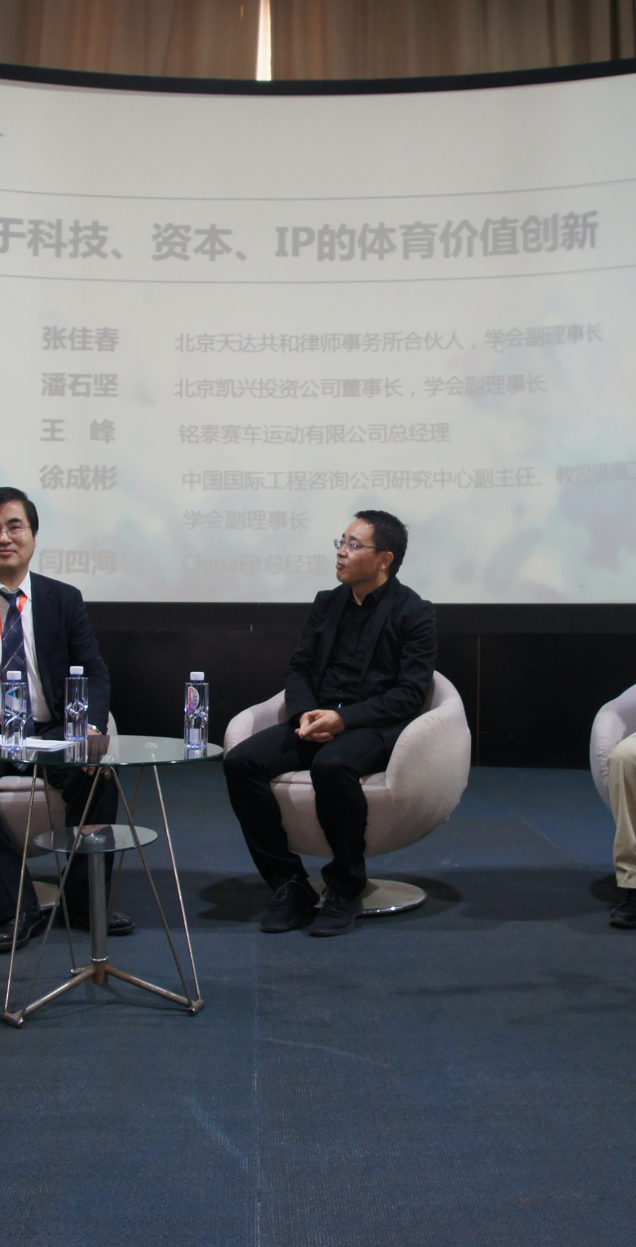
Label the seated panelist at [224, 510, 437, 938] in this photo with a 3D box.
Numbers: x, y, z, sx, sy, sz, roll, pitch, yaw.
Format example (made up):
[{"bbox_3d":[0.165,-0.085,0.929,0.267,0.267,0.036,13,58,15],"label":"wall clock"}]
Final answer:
[{"bbox_3d":[0.062,0.264,3.989,0.580,1.275,0.820,0,0,25],"label":"seated panelist"}]

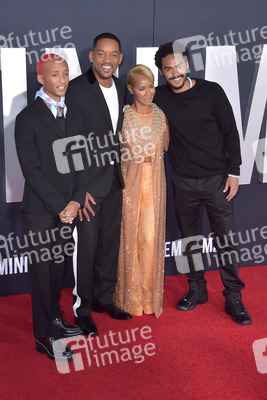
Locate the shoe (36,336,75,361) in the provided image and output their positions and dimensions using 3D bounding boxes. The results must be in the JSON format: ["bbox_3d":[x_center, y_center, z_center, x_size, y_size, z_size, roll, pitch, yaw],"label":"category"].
[{"bbox_3d":[-0.471,0.864,3.750,0.295,0.115,0.112,13,19,38],"label":"shoe"}]

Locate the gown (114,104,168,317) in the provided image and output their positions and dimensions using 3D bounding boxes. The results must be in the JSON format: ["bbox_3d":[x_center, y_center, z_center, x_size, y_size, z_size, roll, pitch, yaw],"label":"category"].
[{"bbox_3d":[0.047,0.076,4.144,0.380,1.420,0.310,-1,15,-8],"label":"gown"}]

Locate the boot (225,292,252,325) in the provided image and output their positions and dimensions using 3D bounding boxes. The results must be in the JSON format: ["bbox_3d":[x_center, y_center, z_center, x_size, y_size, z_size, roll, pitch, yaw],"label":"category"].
[{"bbox_3d":[0.734,0.730,4.298,0.110,0.160,0.285,-6,16,-23],"label":"boot"}]

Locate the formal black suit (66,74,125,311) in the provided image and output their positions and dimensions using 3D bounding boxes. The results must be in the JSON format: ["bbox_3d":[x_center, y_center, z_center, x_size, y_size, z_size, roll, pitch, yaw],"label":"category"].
[{"bbox_3d":[-0.241,-0.003,4.015,0.510,1.600,0.350,-9,18,-32],"label":"formal black suit"}]

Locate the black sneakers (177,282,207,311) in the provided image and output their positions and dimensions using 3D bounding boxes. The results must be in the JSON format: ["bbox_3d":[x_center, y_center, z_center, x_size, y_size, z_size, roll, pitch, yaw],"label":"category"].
[{"bbox_3d":[0.429,0.679,4.477,0.110,0.160,0.285,14,20,42],"label":"black sneakers"}]

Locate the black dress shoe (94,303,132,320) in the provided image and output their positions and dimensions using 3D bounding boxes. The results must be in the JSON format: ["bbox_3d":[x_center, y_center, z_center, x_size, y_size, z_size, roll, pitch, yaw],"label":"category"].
[{"bbox_3d":[-0.144,0.735,4.327,0.305,0.115,0.108,11,18,34],"label":"black dress shoe"}]

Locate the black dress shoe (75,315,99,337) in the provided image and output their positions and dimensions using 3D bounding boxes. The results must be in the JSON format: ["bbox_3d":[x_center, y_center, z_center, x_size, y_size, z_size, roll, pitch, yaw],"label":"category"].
[{"bbox_3d":[-0.311,0.777,4.075,0.105,0.120,0.295,-6,16,-24],"label":"black dress shoe"}]

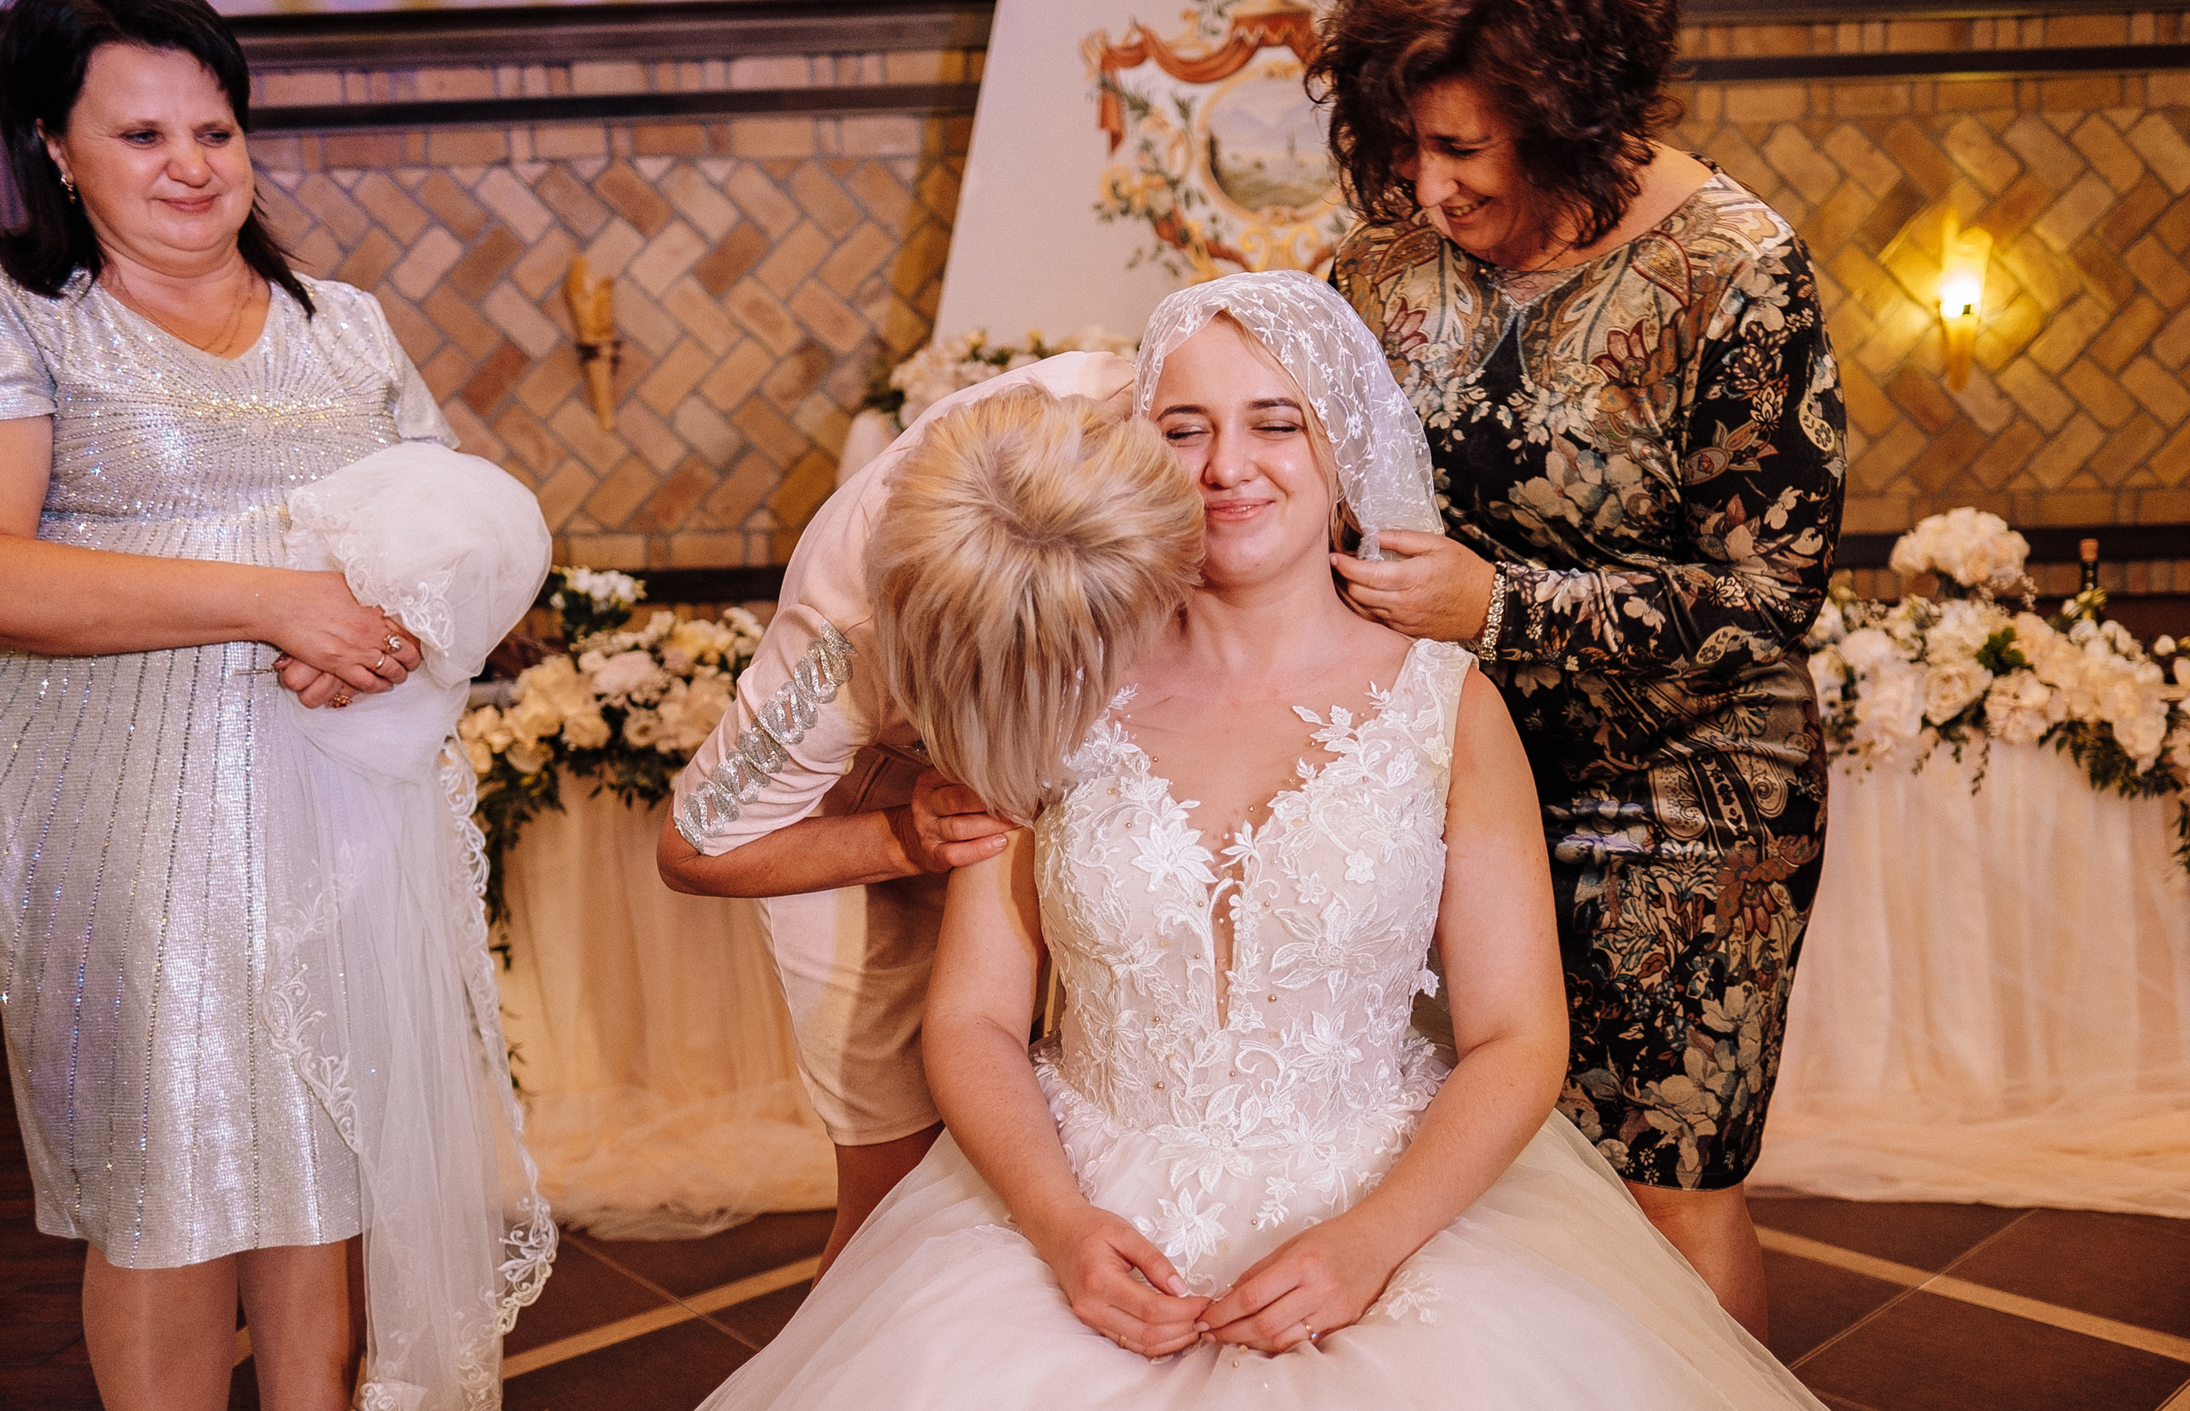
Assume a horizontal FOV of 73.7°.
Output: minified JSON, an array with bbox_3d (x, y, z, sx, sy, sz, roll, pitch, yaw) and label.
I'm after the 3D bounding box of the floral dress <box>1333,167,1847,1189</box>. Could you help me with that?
[{"bbox_3d":[0.470,-0.014,1.380,0.500,0.950,0.400,1,5,30],"label":"floral dress"}]

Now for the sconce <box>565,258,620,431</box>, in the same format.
[{"bbox_3d":[-1.578,-1.132,4.580,0.140,0.530,0.170,-2,4,-1],"label":"sconce"}]

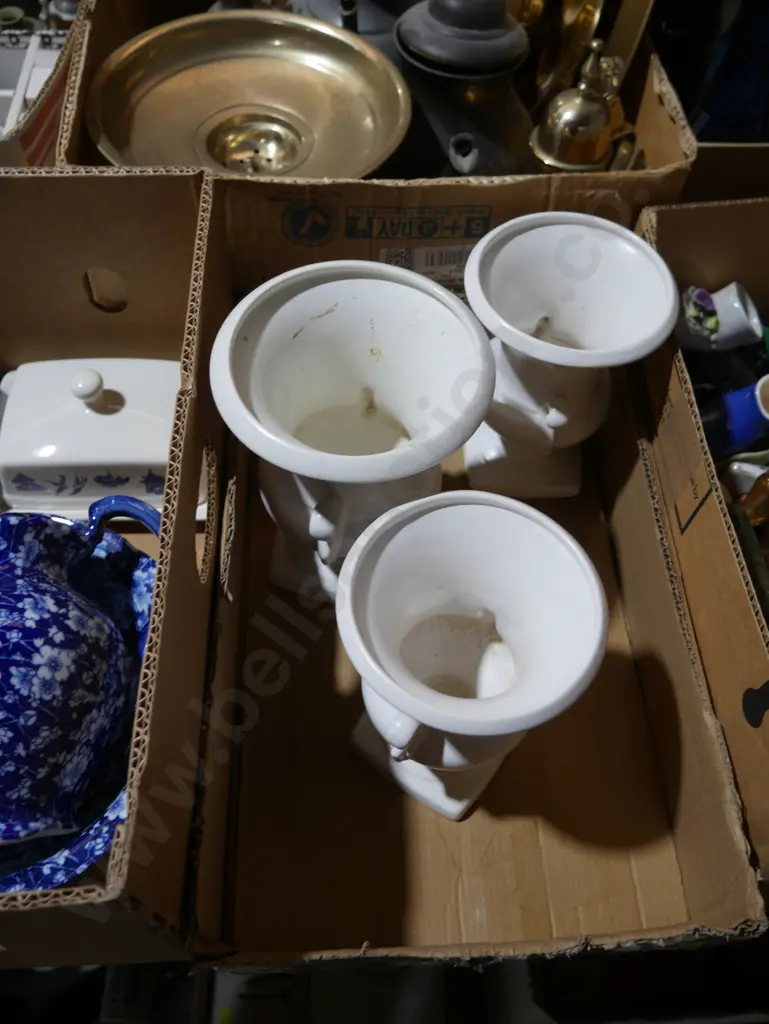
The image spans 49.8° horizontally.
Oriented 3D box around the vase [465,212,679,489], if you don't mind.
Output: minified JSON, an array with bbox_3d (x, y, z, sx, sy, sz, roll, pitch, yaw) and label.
[{"bbox_3d":[0.113,-0.097,0.588,0.132,0.186,0.132,4,58,0],"label":"vase"}]

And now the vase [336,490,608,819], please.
[{"bbox_3d":[0.040,0.091,0.470,0.130,0.186,0.130,1,58,-2],"label":"vase"}]

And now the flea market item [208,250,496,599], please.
[{"bbox_3d":[-0.019,-0.026,0.522,0.152,0.214,0.152,1,58,-2],"label":"flea market item"}]

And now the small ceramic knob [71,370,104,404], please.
[{"bbox_3d":[-0.207,-0.087,0.578,0.022,0.025,0.022,1,59,-2],"label":"small ceramic knob"}]

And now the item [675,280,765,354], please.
[{"bbox_3d":[0.231,-0.133,0.570,0.048,0.048,0.047,-14,86,-52],"label":"item"}]

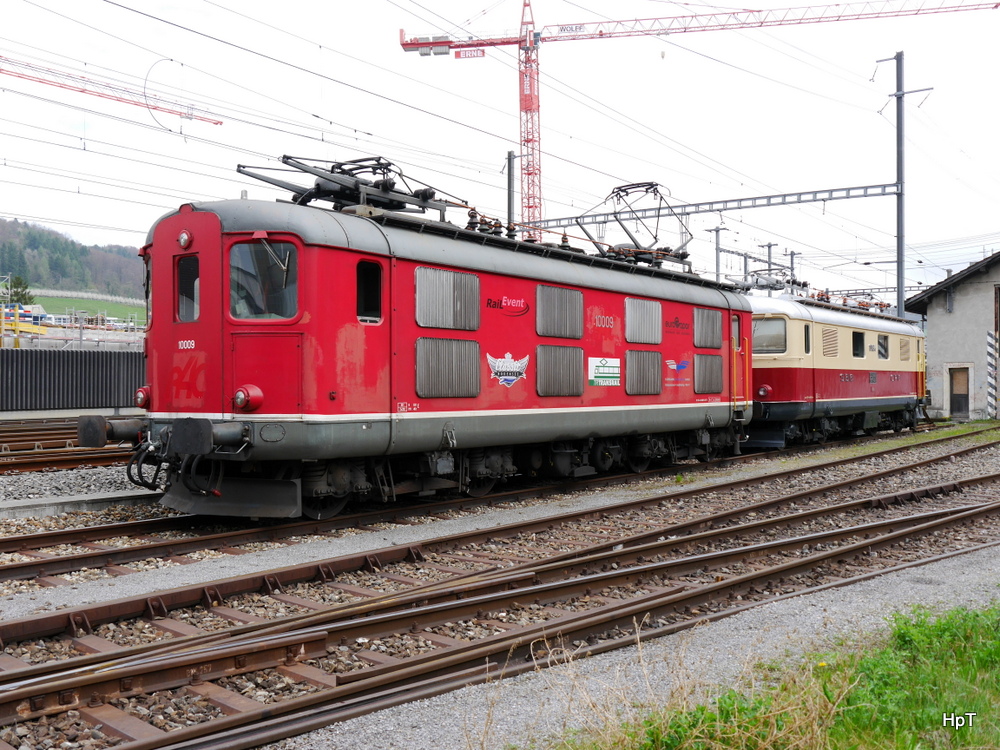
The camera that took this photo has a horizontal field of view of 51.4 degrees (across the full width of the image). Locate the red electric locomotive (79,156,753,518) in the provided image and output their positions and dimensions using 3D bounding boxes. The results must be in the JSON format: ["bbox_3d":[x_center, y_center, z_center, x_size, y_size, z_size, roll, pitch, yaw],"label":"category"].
[{"bbox_3d":[0.434,-0.689,17.058,2.950,4.850,14.750,0,0,35],"label":"red electric locomotive"}]

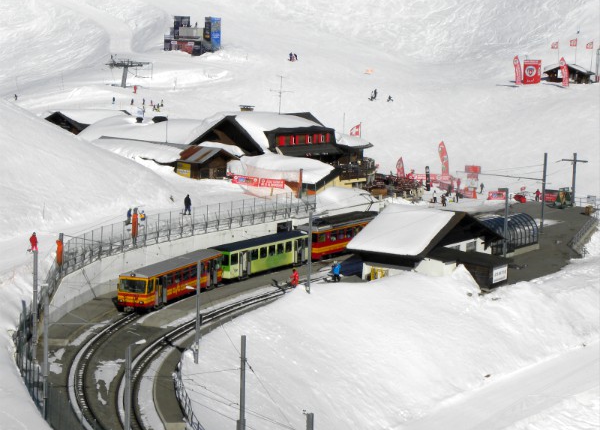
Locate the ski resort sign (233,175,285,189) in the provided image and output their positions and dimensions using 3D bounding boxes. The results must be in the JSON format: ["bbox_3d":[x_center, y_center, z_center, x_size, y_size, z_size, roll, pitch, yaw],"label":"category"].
[{"bbox_3d":[-4.448,-3.608,140.000,6.100,0.850,0.150,4,7,22],"label":"ski resort sign"}]

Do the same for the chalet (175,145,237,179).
[{"bbox_3d":[-10.285,-5.632,143.000,5.200,3.400,4.300,-5,10,-45],"label":"chalet"}]

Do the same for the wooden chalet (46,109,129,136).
[{"bbox_3d":[-30.118,-12.805,186.000,9.300,5.000,14.800,7,9,35],"label":"wooden chalet"}]

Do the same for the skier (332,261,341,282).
[{"bbox_3d":[3.159,4.915,112.500,0.500,1.800,0.600,6,9,32],"label":"skier"}]

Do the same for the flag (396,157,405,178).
[{"bbox_3d":[14.330,-6.475,185.000,1.100,3.600,0.200,2,7,5],"label":"flag"}]

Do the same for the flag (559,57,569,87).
[{"bbox_3d":[48.332,-26.180,238.000,1.400,5.400,0.250,1,7,0],"label":"flag"}]

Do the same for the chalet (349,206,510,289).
[{"bbox_3d":[12.971,2.571,115.846,12.000,6.200,14.400,7,9,35],"label":"chalet"}]

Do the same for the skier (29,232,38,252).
[{"bbox_3d":[-22.917,2.369,112.000,0.500,1.740,0.600,4,8,18],"label":"skier"}]

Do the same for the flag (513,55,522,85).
[{"bbox_3d":[40.823,-27.215,244.000,1.400,5.400,0.200,3,7,12],"label":"flag"}]

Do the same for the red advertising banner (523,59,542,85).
[{"bbox_3d":[43.996,-27.003,246.000,2.900,4.600,2.300,4,7,22],"label":"red advertising banner"}]

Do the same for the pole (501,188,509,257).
[{"bbox_3d":[19.635,0.962,125.000,0.850,7.000,0.300,7,9,35],"label":"pole"}]

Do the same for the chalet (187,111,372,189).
[{"bbox_3d":[-1.815,-8.110,154.142,15.500,8.400,17.400,7,9,35],"label":"chalet"}]

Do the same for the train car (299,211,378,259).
[{"bbox_3d":[4.108,2.199,131.933,2.500,3.550,16.000,5,8,27],"label":"train car"}]

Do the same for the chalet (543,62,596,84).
[{"bbox_3d":[52.131,-27.320,251.000,9.000,3.900,7.000,4,7,22],"label":"chalet"}]

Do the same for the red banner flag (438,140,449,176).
[{"bbox_3d":[20.796,-8.098,188.000,1.500,5.400,0.250,1,7,0],"label":"red banner flag"}]

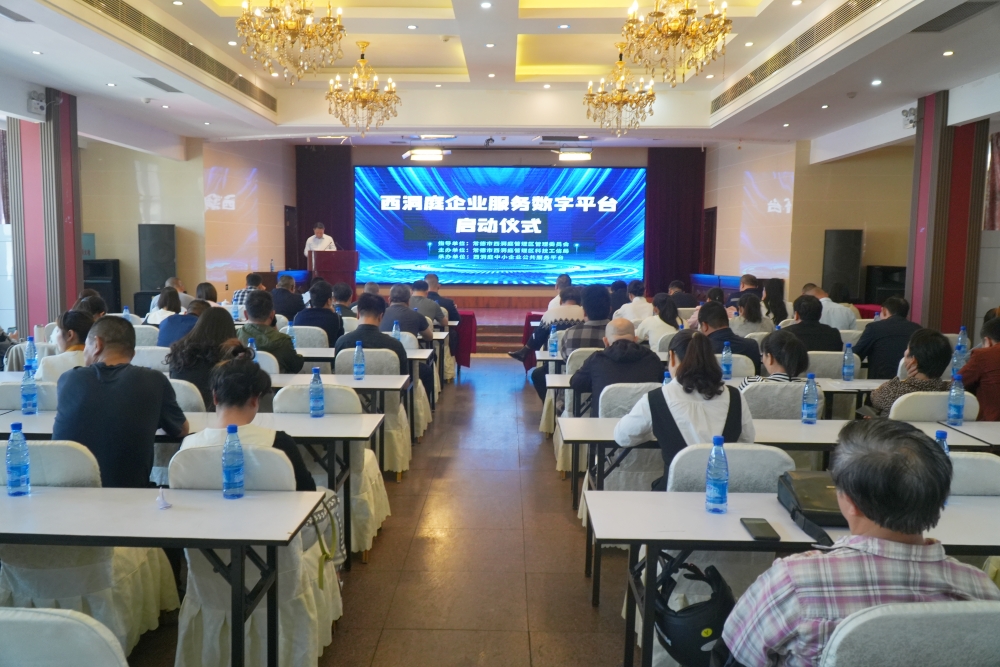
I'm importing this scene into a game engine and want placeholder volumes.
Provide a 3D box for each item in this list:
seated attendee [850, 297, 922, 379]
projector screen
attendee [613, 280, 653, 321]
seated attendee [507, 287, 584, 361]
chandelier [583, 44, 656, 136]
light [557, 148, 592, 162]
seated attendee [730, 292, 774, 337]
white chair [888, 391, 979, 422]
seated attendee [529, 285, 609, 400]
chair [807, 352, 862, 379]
[{"bbox_3d":[3.050,0.343,5.906,0.520,1.240,0.780,1,6,0],"label":"seated attendee"},{"bbox_3d":[0.004,-2.075,14.461,5.670,2.300,0.120,1,6,1],"label":"projector screen"},{"bbox_3d":[1.323,0.095,7.669,0.500,1.275,0.750,1,6,1],"label":"attendee"},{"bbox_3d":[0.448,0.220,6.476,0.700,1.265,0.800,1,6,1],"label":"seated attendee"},{"bbox_3d":[1.206,-2.452,7.568,0.750,0.910,0.750,1,6,1],"label":"chandelier"},{"bbox_3d":[1.355,-3.200,13.413,0.600,0.219,0.280,1,6,1],"label":"light"},{"bbox_3d":[2.152,0.265,6.495,0.470,1.220,0.740,1,6,1],"label":"seated attendee"},{"bbox_3d":[2.144,0.701,4.007,0.470,0.890,0.560,1,6,1],"label":"white chair"},{"bbox_3d":[0.545,0.303,5.438,0.600,1.325,0.820,1,6,1],"label":"seated attendee"},{"bbox_3d":[2.307,0.546,5.553,0.500,0.885,0.540,1,6,0],"label":"chair"}]

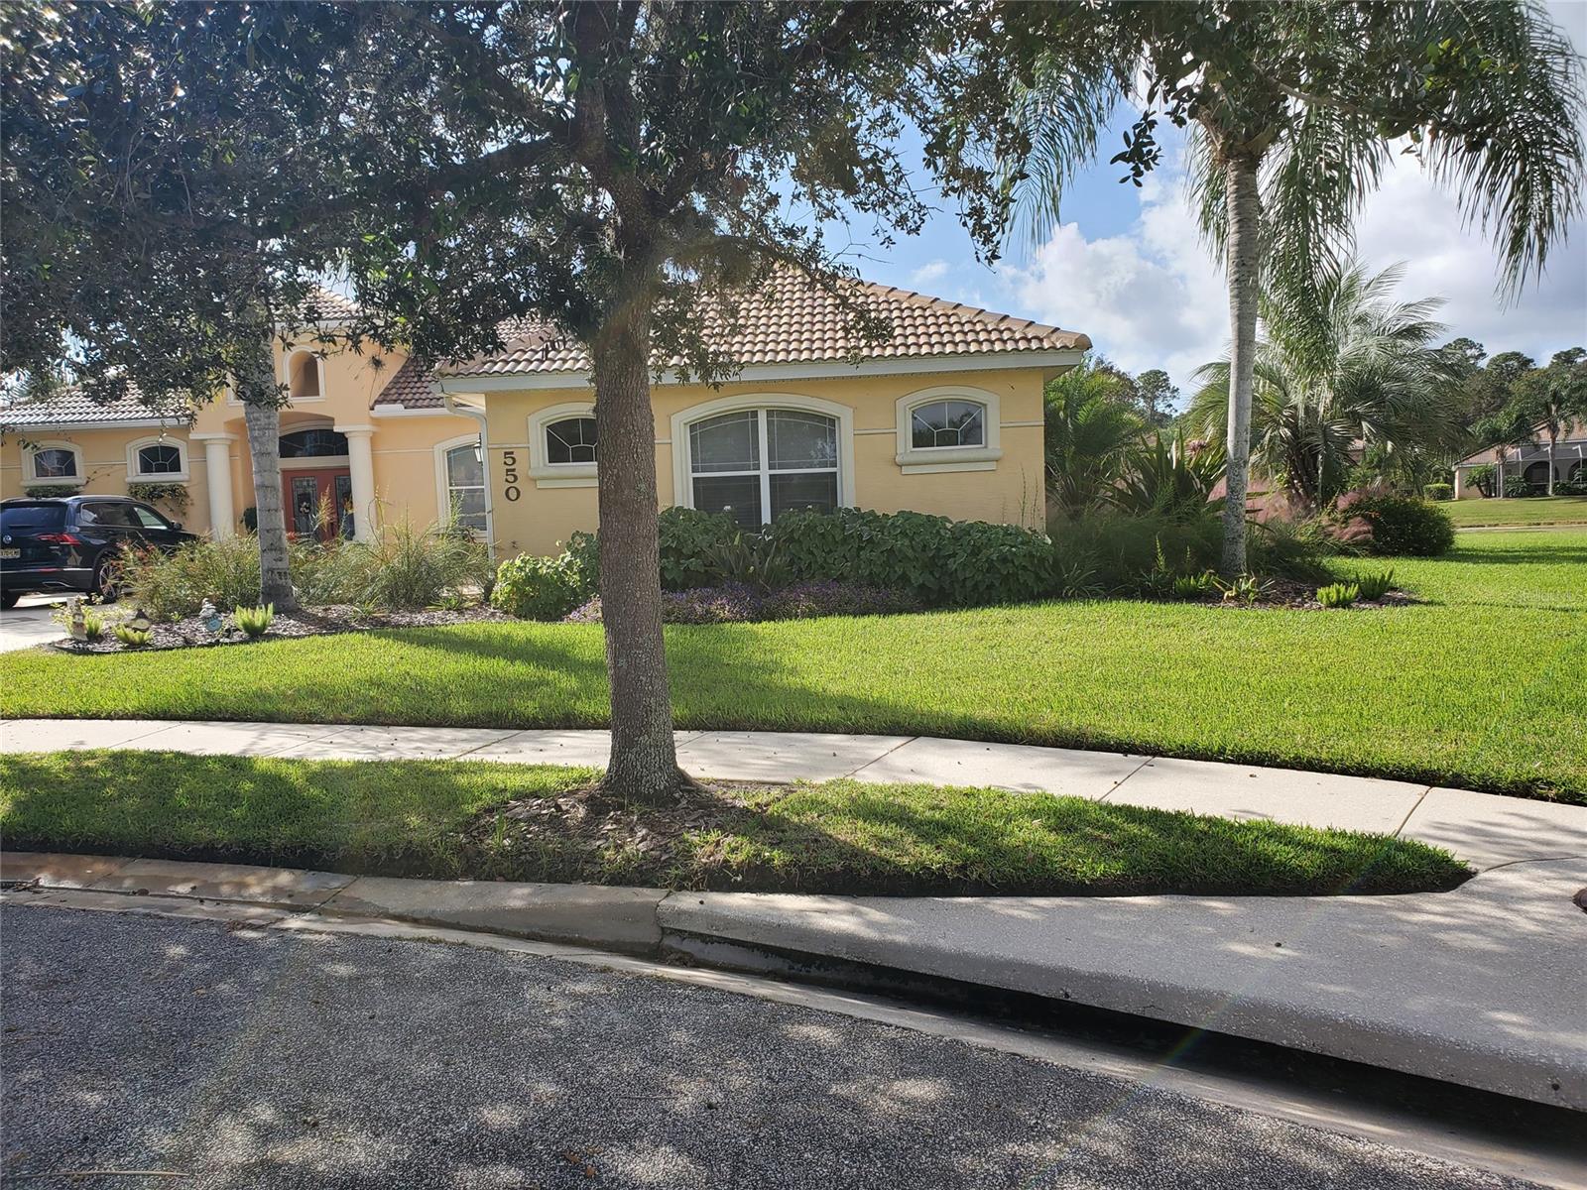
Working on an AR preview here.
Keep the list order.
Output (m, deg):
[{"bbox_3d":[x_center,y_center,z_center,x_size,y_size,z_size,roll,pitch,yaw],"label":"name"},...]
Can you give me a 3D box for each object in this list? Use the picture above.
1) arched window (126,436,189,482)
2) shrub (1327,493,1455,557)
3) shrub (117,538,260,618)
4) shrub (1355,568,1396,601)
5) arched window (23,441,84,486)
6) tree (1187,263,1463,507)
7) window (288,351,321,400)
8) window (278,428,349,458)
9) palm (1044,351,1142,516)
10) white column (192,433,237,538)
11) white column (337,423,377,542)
[{"bbox_3d":[-13.287,-2.836,24.900,1.250,0.920,0.180,-2,5,4],"label":"arched window"},{"bbox_3d":[10.450,-1.222,20.800,2.000,1.180,1.800,-2,5,4],"label":"shrub"},{"bbox_3d":[-8.633,-0.279,17.145,1.900,1.100,1.650,-2,5,4],"label":"shrub"},{"bbox_3d":[6.830,-0.124,14.000,0.460,0.380,0.440,-2,5,4],"label":"shrub"},{"bbox_3d":[-15.511,-2.743,25.000,1.250,0.920,0.180,-2,5,4],"label":"arched window"},{"bbox_3d":[9.138,-3.145,20.503,4.350,4.900,4.200,-2,5,4],"label":"tree"},{"bbox_3d":[-9.578,-4.320,23.400,0.680,0.980,0.250,-2,5,4],"label":"window"},{"bbox_3d":[-9.868,-3.185,25.000,1.720,0.640,0.150,-2,5,4],"label":"window"},{"bbox_3d":[4.155,-1.820,16.928,1.750,3.100,1.750,-2,5,4],"label":"palm"},{"bbox_3d":[-11.496,-1.787,23.918,0.700,2.850,0.700,-2,5,4],"label":"white column"},{"bbox_3d":[-8.478,-1.928,23.518,0.680,2.850,0.680,-2,5,4],"label":"white column"}]

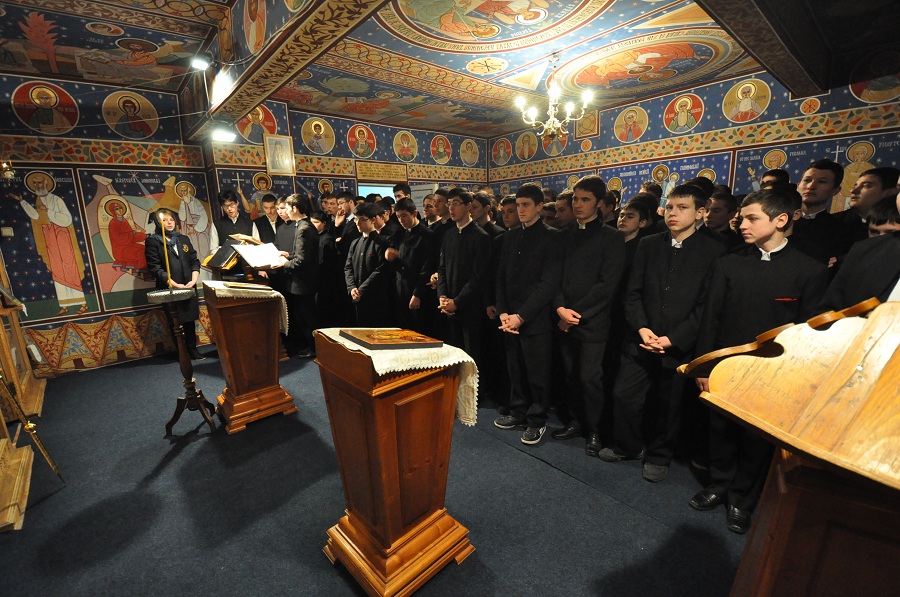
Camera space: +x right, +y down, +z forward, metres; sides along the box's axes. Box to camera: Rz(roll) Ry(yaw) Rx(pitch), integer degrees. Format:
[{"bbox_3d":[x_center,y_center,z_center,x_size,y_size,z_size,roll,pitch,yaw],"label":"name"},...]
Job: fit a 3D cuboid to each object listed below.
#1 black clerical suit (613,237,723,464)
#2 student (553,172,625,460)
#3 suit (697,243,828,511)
[{"bbox_3d":[1.258,0.333,2.199,0.360,1.380,0.500,-12,17,-38],"label":"black clerical suit"},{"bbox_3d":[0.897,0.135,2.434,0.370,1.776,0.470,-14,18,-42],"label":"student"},{"bbox_3d":[1.416,0.400,1.835,0.490,1.328,0.340,10,16,43],"label":"suit"}]

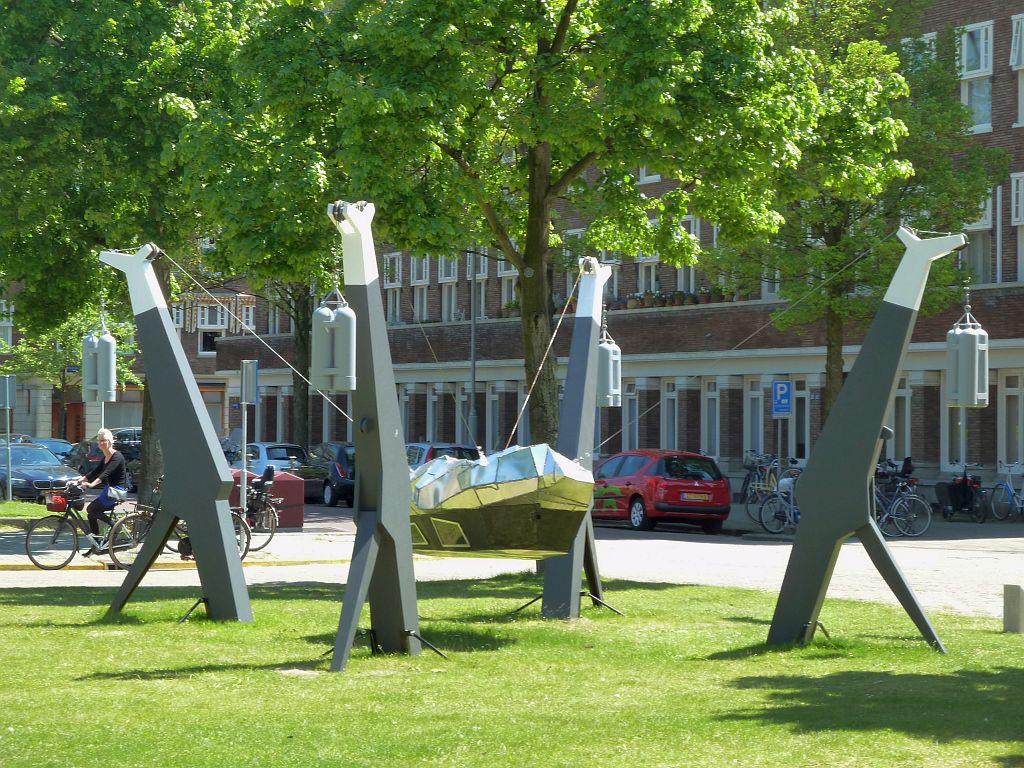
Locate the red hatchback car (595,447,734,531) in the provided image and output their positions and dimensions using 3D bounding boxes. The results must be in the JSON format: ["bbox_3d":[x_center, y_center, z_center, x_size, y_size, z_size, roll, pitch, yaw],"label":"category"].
[{"bbox_3d":[2.340,1.930,56.400,1.750,1.510,4.150,1,-1,-25],"label":"red hatchback car"}]

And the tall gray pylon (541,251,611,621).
[{"bbox_3d":[0.701,0.524,31.541,0.300,3.660,1.740,0,-1,18],"label":"tall gray pylon"}]

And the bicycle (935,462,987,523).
[{"bbox_3d":[8.410,2.009,57.582,0.750,1.120,1.850,0,-1,12],"label":"bicycle"}]

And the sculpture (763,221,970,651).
[{"bbox_3d":[3.141,0.476,27.099,1.740,3.660,0.300,0,-1,16],"label":"sculpture"}]

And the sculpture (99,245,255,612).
[{"bbox_3d":[-3.305,0.464,30.171,1.740,3.660,0.300,0,-1,30],"label":"sculpture"}]

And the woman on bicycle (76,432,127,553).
[{"bbox_3d":[-5.330,1.420,40.000,0.700,1.640,0.500,0,-1,-13],"label":"woman on bicycle"}]

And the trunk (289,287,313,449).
[{"bbox_3d":[-5.384,0.134,78.503,0.500,5.200,0.500,0,-1,6],"label":"trunk"}]

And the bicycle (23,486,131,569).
[{"bbox_3d":[-5.440,1.850,40.000,1.780,1.120,0.600,0,-1,-13],"label":"bicycle"}]

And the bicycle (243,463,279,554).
[{"bbox_3d":[-4.115,1.753,42.942,1.800,1.200,0.600,0,-1,-26],"label":"bicycle"}]

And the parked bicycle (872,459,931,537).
[{"bbox_3d":[6.324,2.030,52.261,1.800,1.150,0.600,0,-1,-24],"label":"parked bicycle"}]

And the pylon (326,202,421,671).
[{"bbox_3d":[-1.090,0.420,24.800,0.270,3.650,1.800,0,-1,15],"label":"pylon"}]

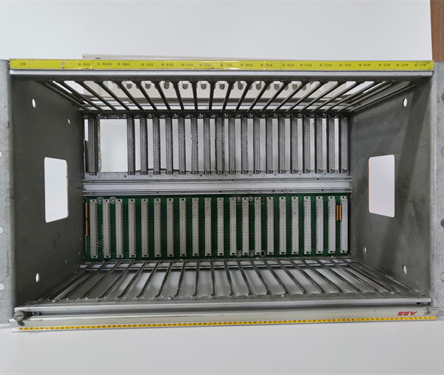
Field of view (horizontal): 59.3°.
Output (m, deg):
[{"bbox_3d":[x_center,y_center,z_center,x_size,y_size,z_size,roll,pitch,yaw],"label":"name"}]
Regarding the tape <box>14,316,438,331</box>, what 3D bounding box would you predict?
[{"bbox_3d":[0.012,0.138,0.399,0.427,0.004,0.002,0,-9,-3],"label":"tape"}]

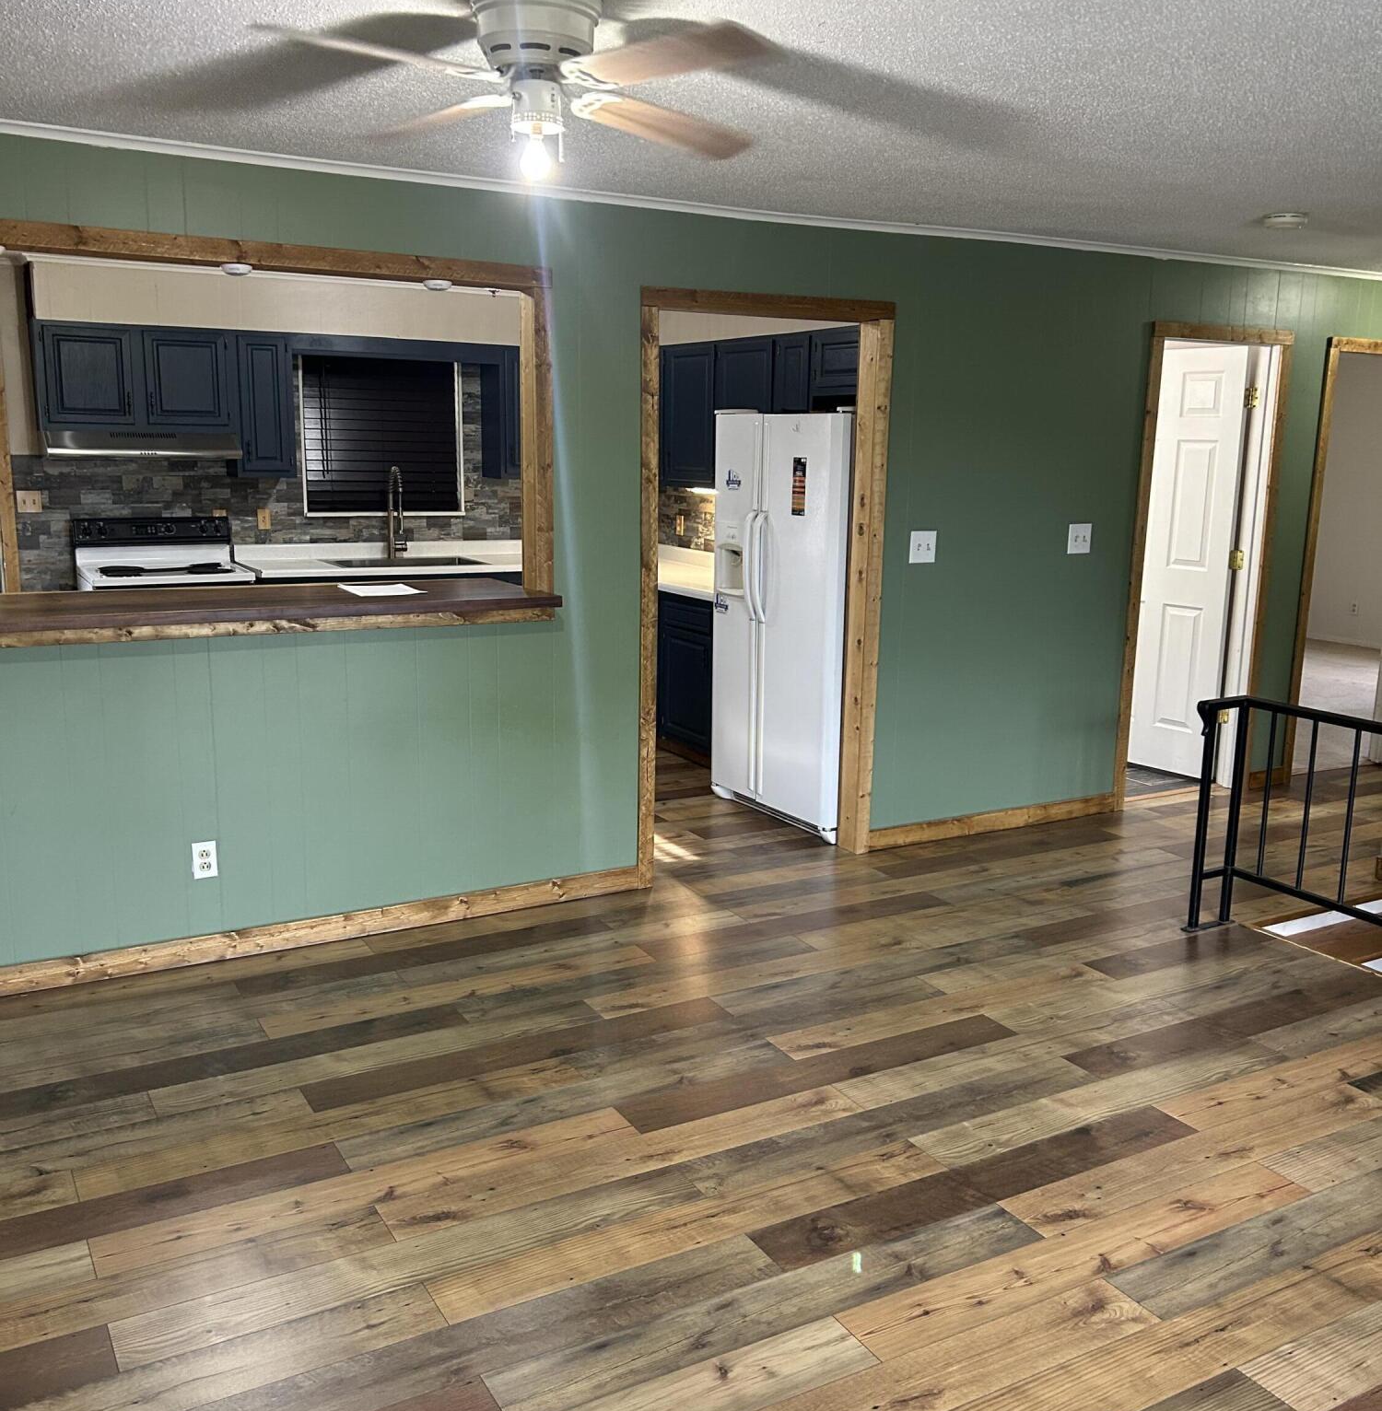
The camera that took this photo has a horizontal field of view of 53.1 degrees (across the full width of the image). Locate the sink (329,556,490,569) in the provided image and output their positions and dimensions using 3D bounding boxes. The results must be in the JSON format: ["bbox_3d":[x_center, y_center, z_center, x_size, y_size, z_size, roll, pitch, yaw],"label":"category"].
[{"bbox_3d":[-1.625,-0.697,7.833,0.830,0.200,0.500,-5,13,-30],"label":"sink"}]

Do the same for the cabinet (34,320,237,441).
[{"bbox_3d":[-2.838,-1.661,7.074,0.921,0.537,0.320,-5,13,-30],"label":"cabinet"}]

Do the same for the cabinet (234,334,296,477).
[{"bbox_3d":[-2.311,-1.605,7.396,0.300,0.752,0.320,-5,13,-30],"label":"cabinet"}]

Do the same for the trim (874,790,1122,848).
[{"bbox_3d":[1.330,0.498,6.003,1.392,0.085,0.022,-5,13,-30],"label":"trim"}]

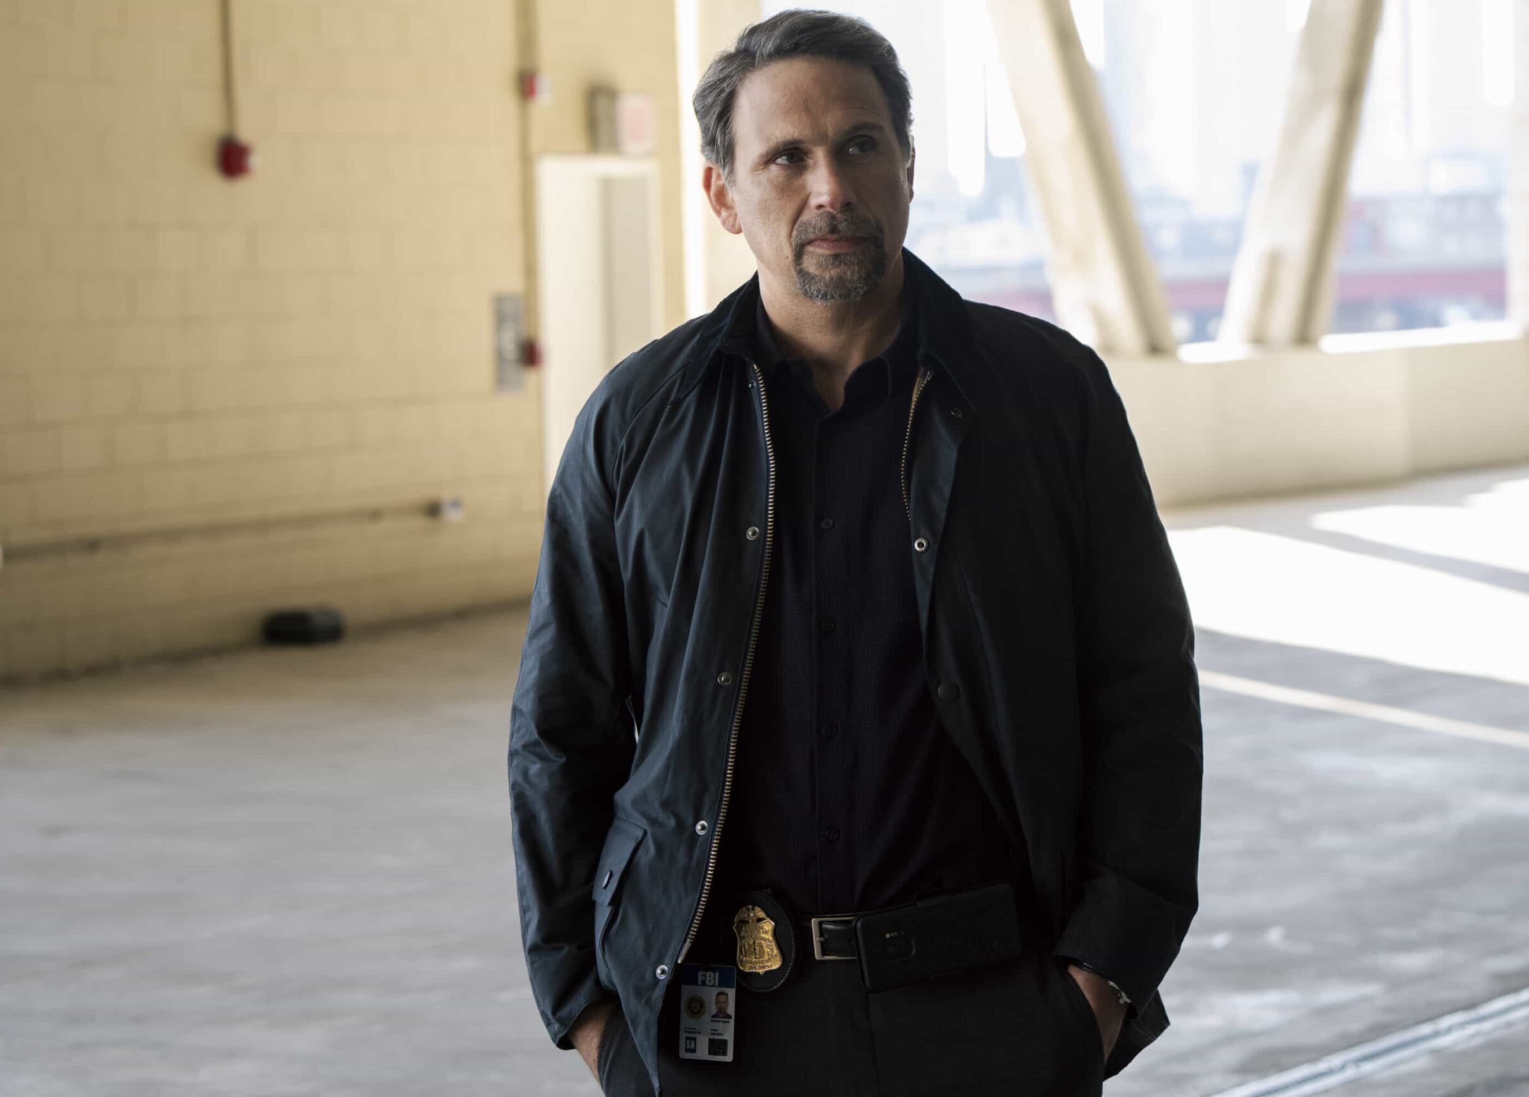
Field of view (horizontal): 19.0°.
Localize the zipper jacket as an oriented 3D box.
[{"bbox_3d":[0.081,0.118,4.100,0.615,0.770,0.320,-1,3,5],"label":"zipper jacket"}]

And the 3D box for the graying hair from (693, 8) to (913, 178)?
[{"bbox_3d":[0.035,-0.399,4.080,0.187,0.170,0.215,-6,3,-14],"label":"graying hair"}]

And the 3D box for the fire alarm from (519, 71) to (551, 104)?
[{"bbox_3d":[-1.141,-2.277,22.600,0.095,0.150,0.120,0,3,25],"label":"fire alarm"}]

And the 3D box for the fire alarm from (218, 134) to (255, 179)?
[{"bbox_3d":[-2.321,-1.722,20.050,0.100,0.170,0.120,0,3,25],"label":"fire alarm"}]

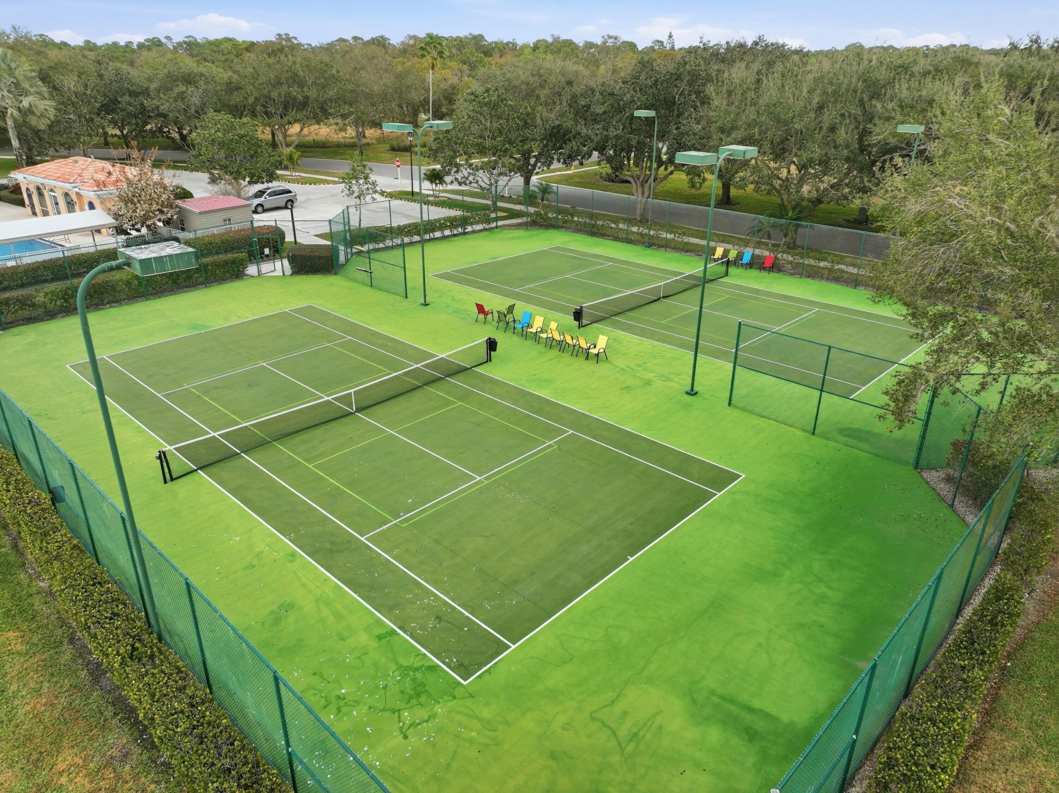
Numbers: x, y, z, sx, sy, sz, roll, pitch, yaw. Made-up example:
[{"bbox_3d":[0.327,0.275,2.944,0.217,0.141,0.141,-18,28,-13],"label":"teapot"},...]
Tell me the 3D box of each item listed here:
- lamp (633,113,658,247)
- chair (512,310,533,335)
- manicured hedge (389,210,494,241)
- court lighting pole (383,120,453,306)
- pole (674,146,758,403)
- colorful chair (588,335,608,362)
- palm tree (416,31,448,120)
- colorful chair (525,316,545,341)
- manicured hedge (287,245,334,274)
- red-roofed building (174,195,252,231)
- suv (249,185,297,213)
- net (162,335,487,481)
[{"bbox_3d":[7.234,-13.391,45.749,1.000,8.380,1.900,22,33,39],"label":"lamp"},{"bbox_3d":[-0.279,-3.245,32.462,0.570,0.950,0.720,20,31,36],"label":"chair"},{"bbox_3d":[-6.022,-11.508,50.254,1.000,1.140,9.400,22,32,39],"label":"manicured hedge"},{"bbox_3d":[-5.149,-8.487,34.818,1.300,8.500,3.100,22,32,39],"label":"court lighting pole"},{"bbox_3d":[5.980,-3.962,24.991,1.150,8.500,3.100,22,32,39],"label":"pole"},{"bbox_3d":[2.790,-1.936,29.618,0.570,0.950,0.720,22,32,39],"label":"colorful chair"},{"bbox_3d":[-14.466,-45.269,107.976,4.500,14.445,4.500,-3,25,-7],"label":"palm tree"},{"bbox_3d":[0.288,-2.963,32.112,0.580,0.920,0.710,18,30,34],"label":"colorful chair"},{"bbox_3d":[-12.397,-7.973,42.629,2.500,1.120,1.900,0,25,0],"label":"manicured hedge"},{"bbox_3d":[-21.477,-11.838,49.213,4.939,2.661,3.668,20,31,36],"label":"red-roofed building"},{"bbox_3d":[-21.377,-16.116,59.862,1.880,1.750,4.680,23,33,40],"label":"suv"},{"bbox_3d":[-6.071,0.061,25.393,0.130,1.080,13.150,22,33,39],"label":"net"}]

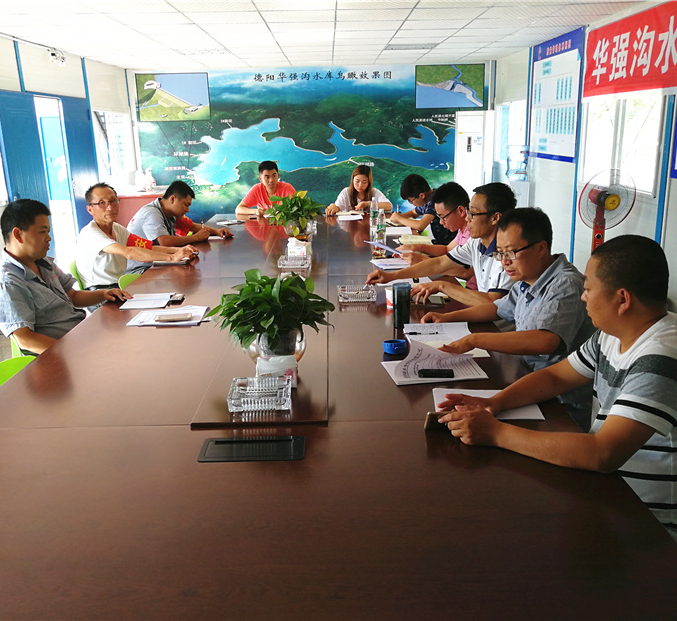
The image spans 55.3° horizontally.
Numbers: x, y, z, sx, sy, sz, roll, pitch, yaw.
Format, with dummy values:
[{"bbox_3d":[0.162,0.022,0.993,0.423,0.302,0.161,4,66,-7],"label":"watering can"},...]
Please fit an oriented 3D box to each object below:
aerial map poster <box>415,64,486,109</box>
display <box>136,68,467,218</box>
[{"bbox_3d":[1.690,-3.375,9.747,1.040,0.620,0.030,-2,16,-1],"label":"aerial map poster"},{"bbox_3d":[-0.436,-2.515,9.956,5.100,2.300,0.050,-2,16,-1],"label":"display"}]

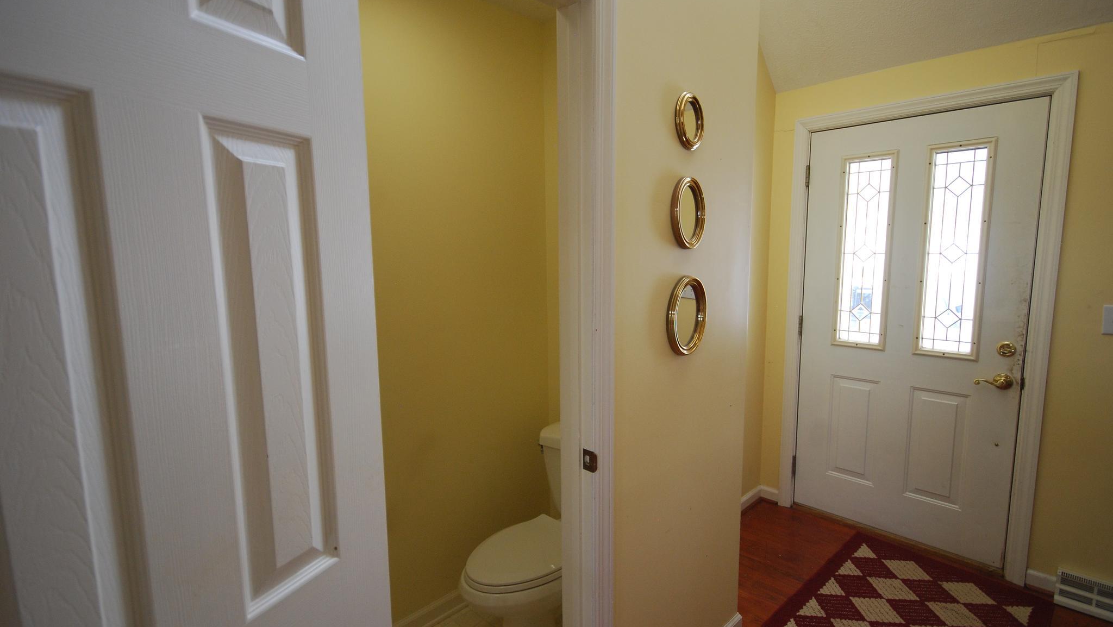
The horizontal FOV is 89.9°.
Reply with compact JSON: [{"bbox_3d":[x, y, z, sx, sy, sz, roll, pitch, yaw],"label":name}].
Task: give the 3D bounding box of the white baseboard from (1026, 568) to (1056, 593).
[{"bbox_3d":[2.059,1.144,2.368,0.096,0.077,0.016,7,10,44],"label":"white baseboard"}]

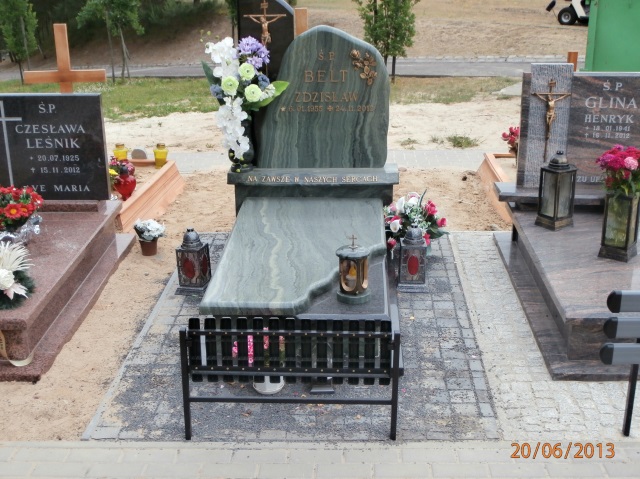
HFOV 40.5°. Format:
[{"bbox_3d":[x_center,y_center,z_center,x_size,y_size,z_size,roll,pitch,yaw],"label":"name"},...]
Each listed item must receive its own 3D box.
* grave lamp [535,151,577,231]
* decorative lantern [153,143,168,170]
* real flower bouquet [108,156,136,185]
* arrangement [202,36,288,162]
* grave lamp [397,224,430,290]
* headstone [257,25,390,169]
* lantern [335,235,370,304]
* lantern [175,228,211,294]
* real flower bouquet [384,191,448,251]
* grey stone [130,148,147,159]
[{"bbox_3d":[1.279,-0.275,4.725,0.150,0.416,0.150,-14,23,-36],"label":"grave lamp"},{"bbox_3d":[-1.147,-0.603,6.257,0.108,0.180,0.108,0,19,0],"label":"decorative lantern"},{"bbox_3d":[-1.305,-0.413,5.667,0.200,0.249,0.190,0,19,0],"label":"real flower bouquet"},{"bbox_3d":[-0.408,-0.755,4.759,0.460,0.694,0.300,0,19,0],"label":"arrangement"},{"bbox_3d":[0.492,0.090,4.567,0.165,0.361,0.165,1,19,4],"label":"grave lamp"},{"bbox_3d":[0.020,-0.796,4.872,0.745,0.793,0.085,0,19,1],"label":"headstone"},{"bbox_3d":[0.137,0.120,3.665,0.147,0.293,0.147,0,19,0],"label":"lantern"},{"bbox_3d":[-0.668,0.104,4.564,0.165,0.336,0.165,-5,19,-15],"label":"lantern"},{"bbox_3d":[0.539,-0.079,4.851,0.345,0.380,0.310,0,19,0],"label":"real flower bouquet"},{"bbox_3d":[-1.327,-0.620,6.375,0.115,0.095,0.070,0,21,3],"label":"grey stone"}]

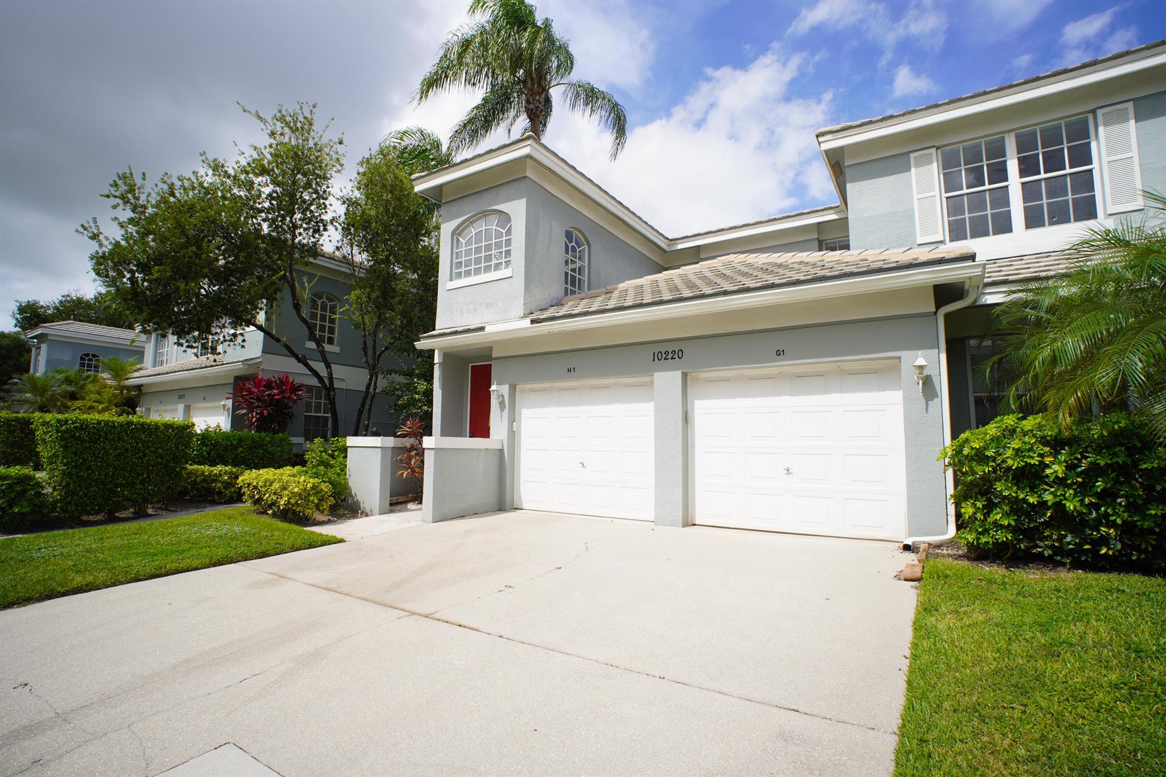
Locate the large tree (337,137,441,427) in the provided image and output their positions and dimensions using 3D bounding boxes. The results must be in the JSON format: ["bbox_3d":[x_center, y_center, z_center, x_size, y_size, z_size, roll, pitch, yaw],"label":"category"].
[{"bbox_3d":[-4.808,-1.414,12.919,2.300,7.620,2.300,-3,-7,33],"label":"large tree"}]

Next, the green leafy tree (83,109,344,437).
[{"bbox_3d":[-6.740,-1.589,10.185,3.300,7.420,3.600,-3,-7,33],"label":"green leafy tree"}]

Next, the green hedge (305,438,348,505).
[{"bbox_3d":[-4.518,1.477,9.483,0.800,1.220,0.800,-3,-7,33],"label":"green hedge"}]

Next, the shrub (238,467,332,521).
[{"bbox_3d":[-4.724,1.624,8.250,1.300,0.690,0.850,-3,-7,33],"label":"shrub"}]

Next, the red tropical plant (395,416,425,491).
[{"bbox_3d":[-3.025,1.277,9.264,0.550,1.600,0.550,-3,-7,33],"label":"red tropical plant"}]

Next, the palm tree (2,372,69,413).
[{"bbox_3d":[-17.445,1.037,16.556,1.800,3.220,1.800,-3,-7,33],"label":"palm tree"}]

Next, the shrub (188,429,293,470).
[{"bbox_3d":[-7.122,1.535,10.848,0.750,1.320,1.800,-3,-7,33],"label":"shrub"}]

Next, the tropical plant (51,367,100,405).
[{"bbox_3d":[-18.213,1.022,18.574,1.500,3.620,1.500,-3,-7,33],"label":"tropical plant"}]

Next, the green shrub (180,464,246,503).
[{"bbox_3d":[-6.753,1.742,9.617,0.700,0.680,1.100,-3,-7,33],"label":"green shrub"}]

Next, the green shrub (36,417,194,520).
[{"bbox_3d":[-6.912,1.161,7.697,1.000,1.470,1.500,-3,-7,33],"label":"green shrub"}]

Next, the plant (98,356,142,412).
[{"bbox_3d":[-15.810,0.815,17.781,1.200,3.920,1.200,-3,-7,33],"label":"plant"}]

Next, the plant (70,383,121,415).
[{"bbox_3d":[-16.590,1.274,17.651,1.400,2.970,1.400,-3,-7,33],"label":"plant"}]

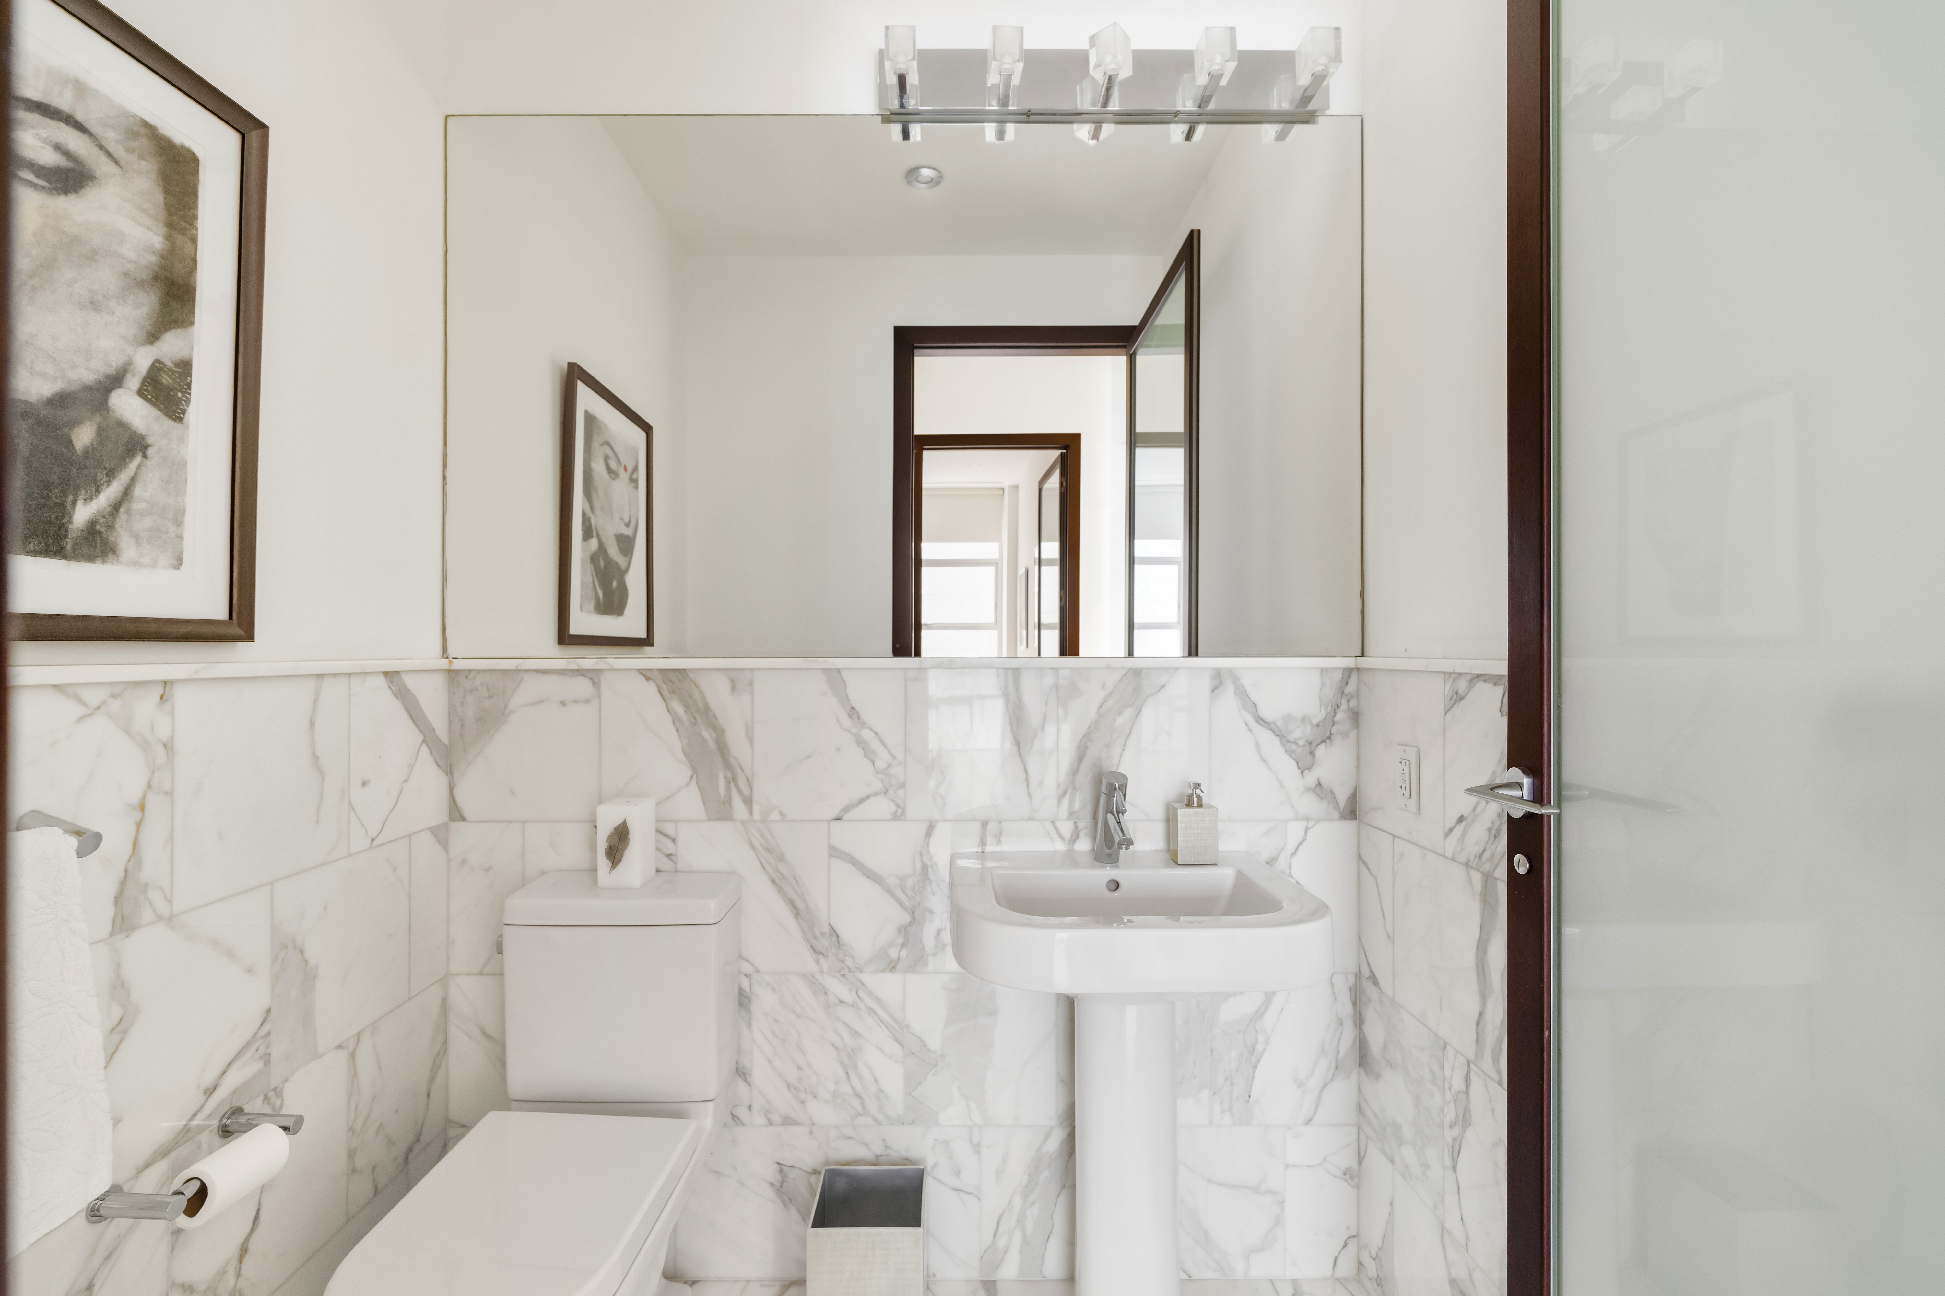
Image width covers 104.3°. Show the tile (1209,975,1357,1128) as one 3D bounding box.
[{"bbox_3d":[0.623,0.804,1.520,0.295,0.305,0.015,0,0,0],"label":"tile"}]

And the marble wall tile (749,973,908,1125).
[{"bbox_3d":[-0.287,0.804,1.518,0.308,0.306,0.010,0,0,0],"label":"marble wall tile"}]

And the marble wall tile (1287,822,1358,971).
[{"bbox_3d":[0.699,0.500,1.518,0.146,0.304,0.012,0,0,0],"label":"marble wall tile"}]

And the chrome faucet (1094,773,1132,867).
[{"bbox_3d":[0.262,0.320,1.400,0.048,0.178,0.145,0,0,-3],"label":"chrome faucet"}]

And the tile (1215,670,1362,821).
[{"bbox_3d":[0.625,0.196,1.518,0.295,0.304,0.012,0,0,0],"label":"tile"}]

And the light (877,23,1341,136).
[{"bbox_3d":[0.259,-1.120,1.454,0.887,0.122,0.118,0,0,0],"label":"light"}]

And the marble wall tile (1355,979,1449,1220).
[{"bbox_3d":[0.780,0.804,1.378,0.010,0.305,0.275,0,0,0],"label":"marble wall tile"}]

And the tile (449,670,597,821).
[{"bbox_3d":[-0.896,0.196,1.520,0.302,0.303,0.015,0,0,0],"label":"tile"}]

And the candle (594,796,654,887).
[{"bbox_3d":[-0.653,0.368,1.432,0.077,0.150,0.076,0,0,0],"label":"candle"}]

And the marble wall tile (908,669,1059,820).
[{"bbox_3d":[0.019,0.195,1.518,0.305,0.304,0.010,0,0,0],"label":"marble wall tile"}]

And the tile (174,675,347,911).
[{"bbox_3d":[-1.042,0.196,1.119,0.012,0.304,0.286,0,0,-2],"label":"tile"}]

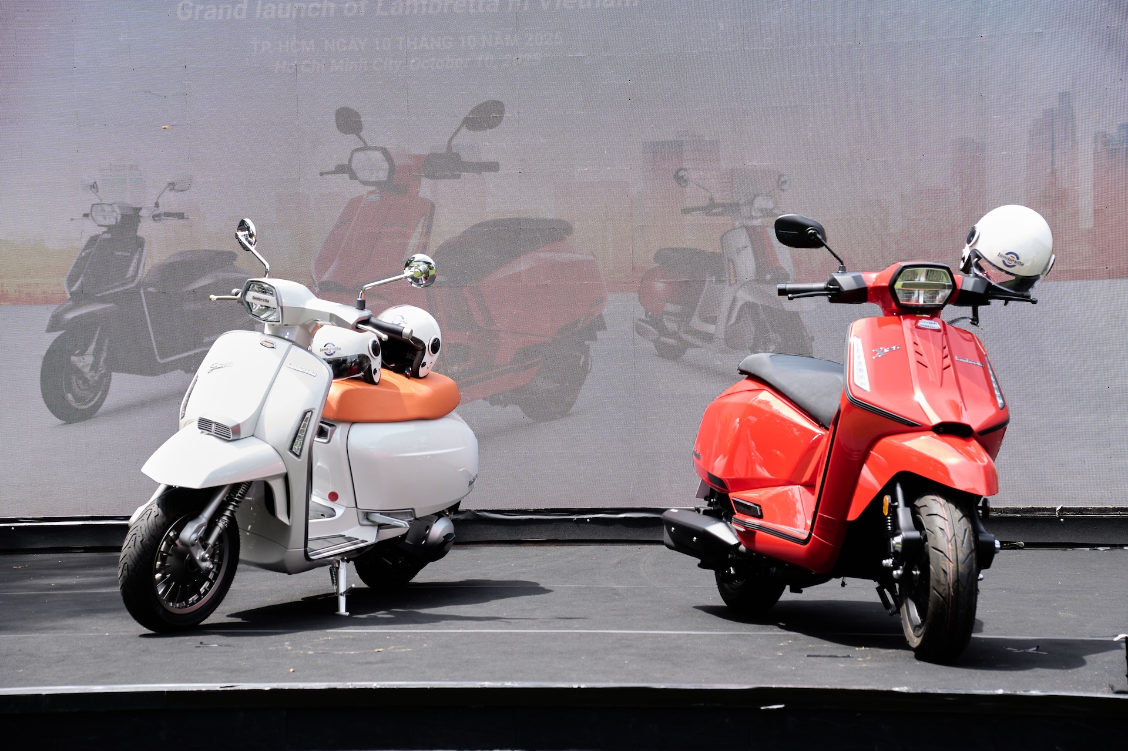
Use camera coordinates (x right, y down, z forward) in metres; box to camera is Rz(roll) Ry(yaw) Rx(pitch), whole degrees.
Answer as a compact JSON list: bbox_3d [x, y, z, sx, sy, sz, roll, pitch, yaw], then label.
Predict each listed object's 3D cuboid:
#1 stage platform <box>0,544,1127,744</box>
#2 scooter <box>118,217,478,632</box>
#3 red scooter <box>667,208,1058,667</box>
[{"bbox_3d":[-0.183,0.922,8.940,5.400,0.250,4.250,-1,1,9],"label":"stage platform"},{"bbox_3d":[-0.872,0.157,8.815,0.800,1.310,1.877,0,1,28],"label":"scooter"},{"bbox_3d":[0.916,0.153,7.879,0.830,1.290,1.906,-1,1,-18],"label":"red scooter"}]

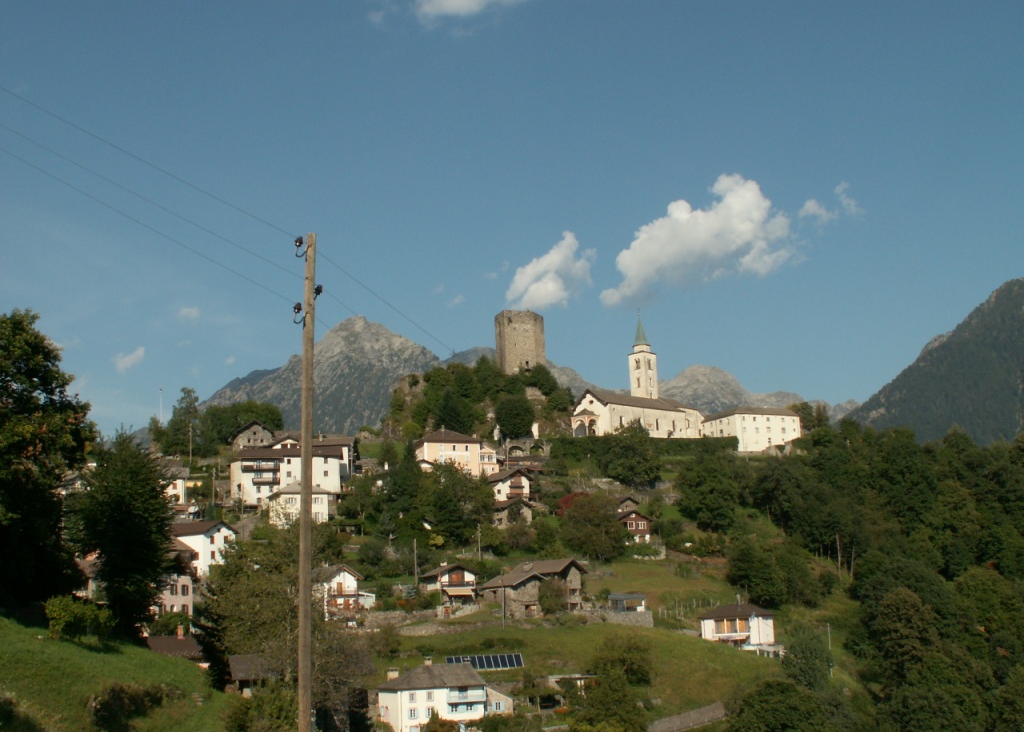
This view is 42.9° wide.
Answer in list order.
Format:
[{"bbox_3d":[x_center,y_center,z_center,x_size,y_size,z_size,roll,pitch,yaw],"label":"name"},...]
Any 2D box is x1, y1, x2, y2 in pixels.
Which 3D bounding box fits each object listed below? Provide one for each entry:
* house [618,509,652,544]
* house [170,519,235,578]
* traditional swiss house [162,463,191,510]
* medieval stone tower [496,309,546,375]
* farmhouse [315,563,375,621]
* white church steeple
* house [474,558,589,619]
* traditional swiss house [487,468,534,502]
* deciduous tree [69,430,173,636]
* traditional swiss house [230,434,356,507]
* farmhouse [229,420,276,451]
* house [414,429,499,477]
[{"bbox_3d":[23.018,30.177,243.000,5.800,6.500,6.000,2,-12,-25],"label":"house"},{"bbox_3d":[-52.042,30.496,215.726,10.300,9.300,8.200,-8,-11,31],"label":"house"},{"bbox_3d":[-70.171,24.899,267.843,8.200,8.000,8.800,0,-10,-15],"label":"traditional swiss house"},{"bbox_3d":[2.335,-4.302,319.963,12.000,16.300,11.500,-2,-9,0],"label":"medieval stone tower"},{"bbox_3d":[-26.696,35.963,207.000,7.400,9.100,7.500,2,-12,-26],"label":"farmhouse"},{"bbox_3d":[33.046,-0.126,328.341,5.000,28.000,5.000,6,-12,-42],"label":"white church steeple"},{"bbox_3d":[3.514,40.098,234.571,15.500,10.500,12.500,5,-12,-39],"label":"house"},{"bbox_3d":[-0.589,26.611,288.000,7.600,7.400,7.400,4,-13,-33],"label":"traditional swiss house"},{"bbox_3d":[-22.500,9.738,75.000,5.800,11.700,5.800,-3,-10,0],"label":"deciduous tree"},{"bbox_3d":[-47.308,22.593,281.000,24.500,14.400,13.000,1,-11,-21],"label":"traditional swiss house"},{"bbox_3d":[-60.912,17.018,305.523,10.100,7.600,9.000,0,-10,-16],"label":"farmhouse"},{"bbox_3d":[-12.994,20.198,303.000,16.800,10.800,10.000,1,-11,-22],"label":"house"}]

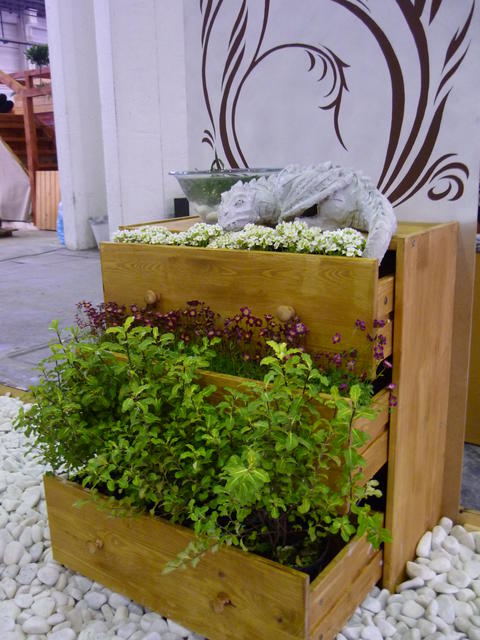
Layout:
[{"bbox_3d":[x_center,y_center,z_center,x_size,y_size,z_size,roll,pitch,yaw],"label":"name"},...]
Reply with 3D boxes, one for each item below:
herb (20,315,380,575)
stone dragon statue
[{"bbox_3d":[-0.127,0.198,1.047,0.700,0.395,0.240,8,16,34],"label":"herb"},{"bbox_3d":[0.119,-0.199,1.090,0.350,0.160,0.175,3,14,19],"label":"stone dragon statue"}]

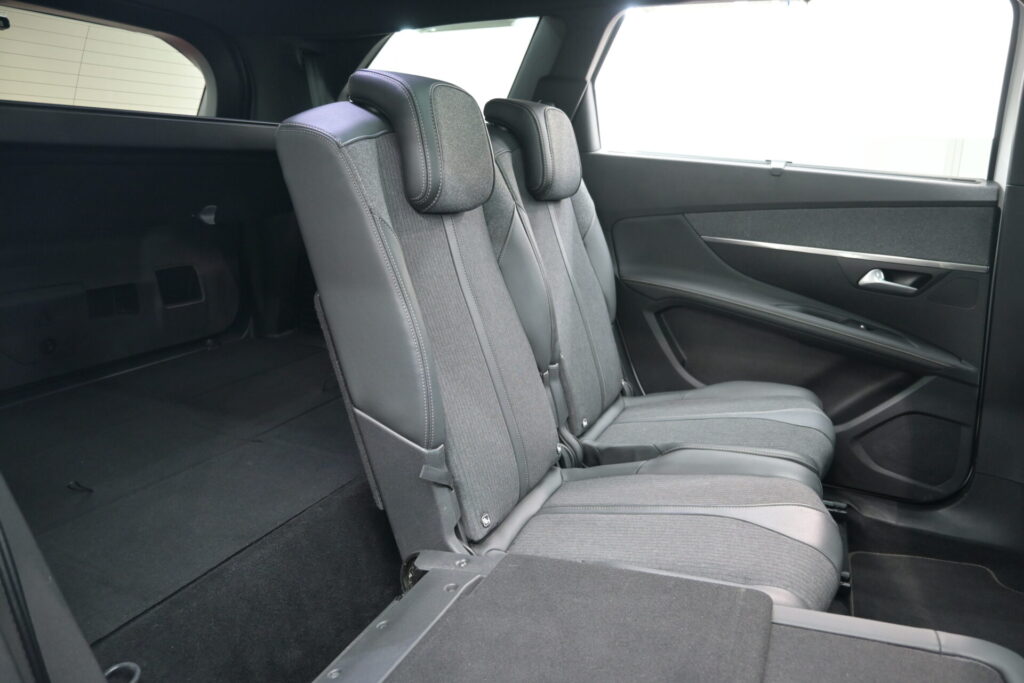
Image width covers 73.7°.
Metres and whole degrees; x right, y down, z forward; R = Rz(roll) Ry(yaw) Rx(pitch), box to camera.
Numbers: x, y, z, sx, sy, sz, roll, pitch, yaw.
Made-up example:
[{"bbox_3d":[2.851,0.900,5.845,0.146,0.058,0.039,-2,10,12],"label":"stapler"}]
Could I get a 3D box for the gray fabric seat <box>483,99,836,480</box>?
[{"bbox_3d":[0.311,-0.109,1.404,0.730,0.770,0.440,6,15,24],"label":"gray fabric seat"}]

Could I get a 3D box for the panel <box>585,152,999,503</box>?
[{"bbox_3d":[0.587,-0.051,1.602,0.900,0.770,0.125,6,15,24],"label":"panel"}]

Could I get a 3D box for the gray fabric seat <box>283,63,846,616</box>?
[{"bbox_3d":[0.121,-0.010,1.008,0.730,0.770,0.440,6,15,24],"label":"gray fabric seat"}]

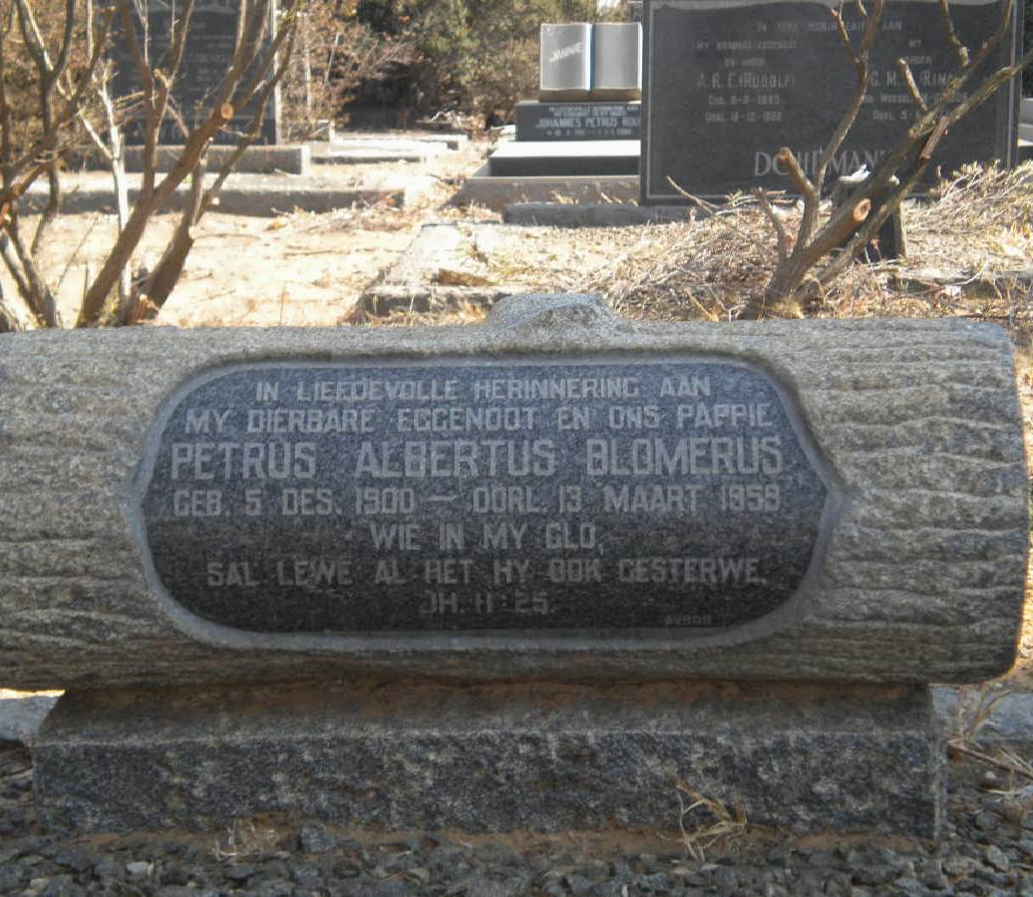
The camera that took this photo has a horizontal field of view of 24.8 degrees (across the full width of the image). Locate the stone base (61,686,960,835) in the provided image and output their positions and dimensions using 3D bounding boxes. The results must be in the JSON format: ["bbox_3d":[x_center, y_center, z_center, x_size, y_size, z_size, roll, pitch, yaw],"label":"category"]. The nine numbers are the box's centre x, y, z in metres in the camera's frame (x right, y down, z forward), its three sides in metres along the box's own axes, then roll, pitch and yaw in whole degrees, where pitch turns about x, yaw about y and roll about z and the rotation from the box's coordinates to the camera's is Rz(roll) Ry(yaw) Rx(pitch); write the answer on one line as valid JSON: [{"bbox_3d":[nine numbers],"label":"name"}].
[{"bbox_3d":[-0.027,0.290,2.572,0.935,0.155,0.340,0,11,1],"label":"stone base"}]

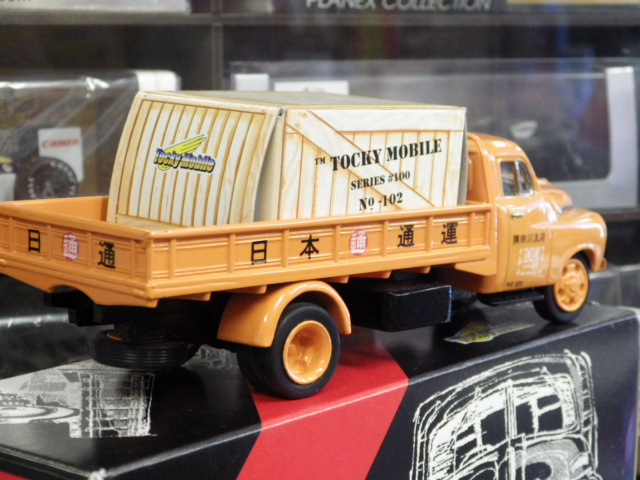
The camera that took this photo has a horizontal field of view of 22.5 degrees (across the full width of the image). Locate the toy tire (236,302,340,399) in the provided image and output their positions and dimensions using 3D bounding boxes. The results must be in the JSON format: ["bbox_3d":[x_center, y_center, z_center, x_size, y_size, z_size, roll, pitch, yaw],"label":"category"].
[{"bbox_3d":[-0.007,0.024,0.354,0.021,0.021,0.013,-10,13,-41],"label":"toy tire"}]

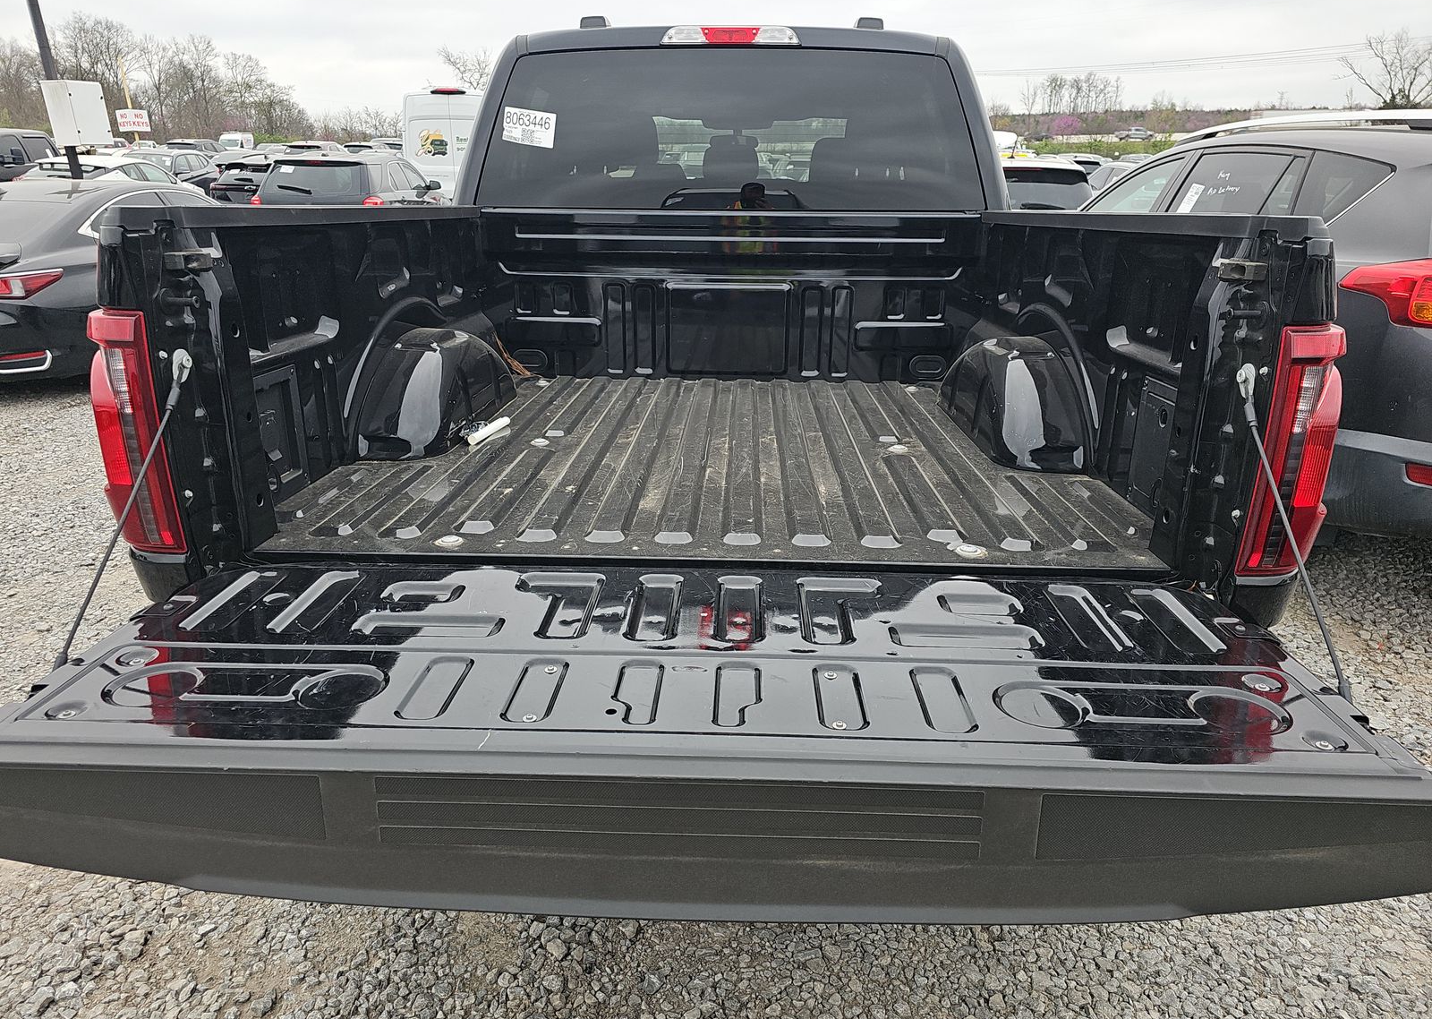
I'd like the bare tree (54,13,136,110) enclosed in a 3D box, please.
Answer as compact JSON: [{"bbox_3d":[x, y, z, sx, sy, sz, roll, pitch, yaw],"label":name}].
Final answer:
[{"bbox_3d":[-51.500,-35.577,80.046,7.000,11.000,7.000,1,21,2],"label":"bare tree"}]

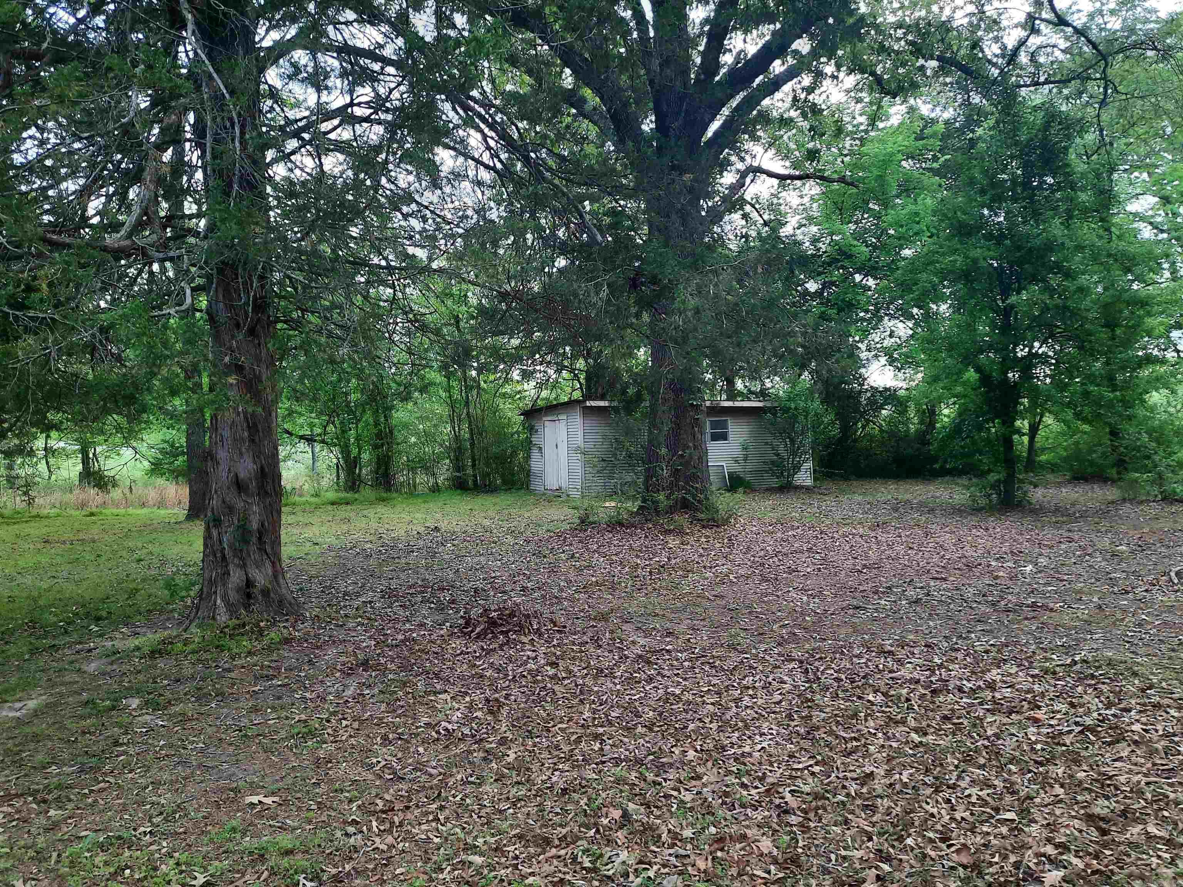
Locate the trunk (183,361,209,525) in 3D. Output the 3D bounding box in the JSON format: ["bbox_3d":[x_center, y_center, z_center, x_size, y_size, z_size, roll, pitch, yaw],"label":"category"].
[{"bbox_3d":[-8.074,-0.019,17.500,0.528,3.186,0.500,-1,0,0],"label":"trunk"}]

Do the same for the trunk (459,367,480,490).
[{"bbox_3d":[-3.784,-0.473,26.500,0.592,3.831,0.500,-1,0,0],"label":"trunk"}]

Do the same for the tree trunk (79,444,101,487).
[{"bbox_3d":[-14.993,0.662,25.500,0.561,1.293,0.500,-1,0,0],"label":"tree trunk"}]

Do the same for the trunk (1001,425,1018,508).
[{"bbox_3d":[8.752,0.474,17.900,0.367,1.737,0.360,-1,0,0],"label":"trunk"}]

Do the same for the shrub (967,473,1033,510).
[{"bbox_3d":[8.511,0.992,17.800,1.377,0.755,1.200,-1,0,0],"label":"shrub"}]

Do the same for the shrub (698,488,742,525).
[{"bbox_3d":[2.418,1.200,16.200,0.812,0.657,0.750,-1,0,0],"label":"shrub"}]

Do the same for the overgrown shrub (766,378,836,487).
[{"bbox_3d":[6.213,-0.328,25.300,2.011,3.138,1.700,-1,0,0],"label":"overgrown shrub"}]

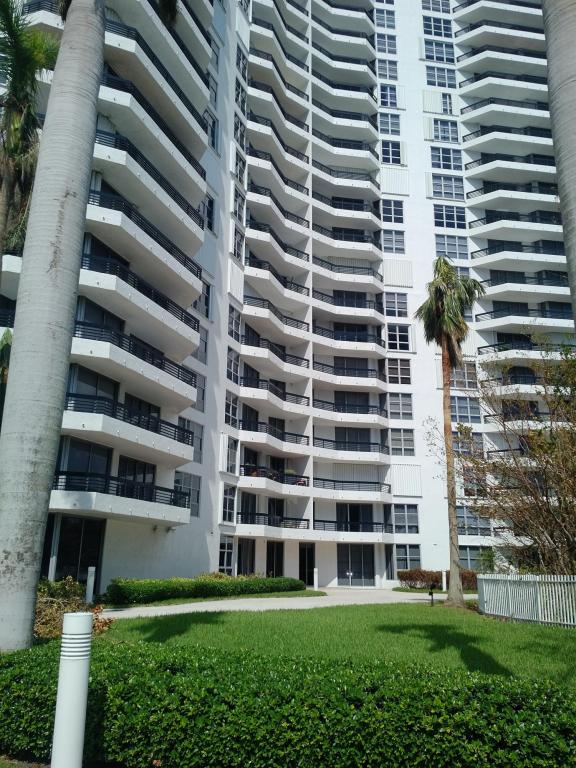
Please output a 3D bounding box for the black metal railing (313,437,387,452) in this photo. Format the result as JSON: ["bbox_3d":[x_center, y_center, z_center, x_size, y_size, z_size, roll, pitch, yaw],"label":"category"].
[{"bbox_3d":[4.381,4.227,40.675,6.300,0.630,0.654,7,-18,-21],"label":"black metal railing"}]

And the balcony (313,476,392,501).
[{"bbox_3d":[4.511,7.513,42.025,6.451,1.258,2.193,5,-17,-15],"label":"balcony"}]

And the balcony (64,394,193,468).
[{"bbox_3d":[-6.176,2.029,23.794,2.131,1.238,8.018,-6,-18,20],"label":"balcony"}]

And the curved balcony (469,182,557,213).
[{"bbox_3d":[20.007,-16.075,52.032,8.365,1.176,2.053,3,-16,-9],"label":"curved balcony"}]

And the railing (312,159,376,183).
[{"bbox_3d":[4.749,-16.554,47.353,6.521,0.598,0.755,8,-17,-23],"label":"railing"}]

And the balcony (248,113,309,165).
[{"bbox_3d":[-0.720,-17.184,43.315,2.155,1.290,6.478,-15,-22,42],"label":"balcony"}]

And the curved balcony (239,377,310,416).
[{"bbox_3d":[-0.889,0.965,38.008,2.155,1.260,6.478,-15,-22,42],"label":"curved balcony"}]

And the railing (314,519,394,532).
[{"bbox_3d":[4.333,9.340,39.180,6.300,0.630,0.654,7,-18,-21],"label":"railing"}]

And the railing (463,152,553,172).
[{"bbox_3d":[20.038,-19.147,52.903,8.365,0.620,1.953,3,-16,-9],"label":"railing"}]

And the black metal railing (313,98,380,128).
[{"bbox_3d":[4.806,-21.917,48.881,6.521,0.598,0.755,8,-17,-23],"label":"black metal railing"}]

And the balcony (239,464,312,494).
[{"bbox_3d":[-0.899,6.178,36.876,6.352,1.218,2.141,15,-21,-41],"label":"balcony"}]

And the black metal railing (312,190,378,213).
[{"bbox_3d":[4.779,-14.143,48.261,6.546,0.609,1.128,6,-18,-19],"label":"black metal railing"}]

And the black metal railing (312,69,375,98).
[{"bbox_3d":[5.054,-25.674,51.732,6.731,0.620,1.073,9,-18,-28],"label":"black metal railing"}]

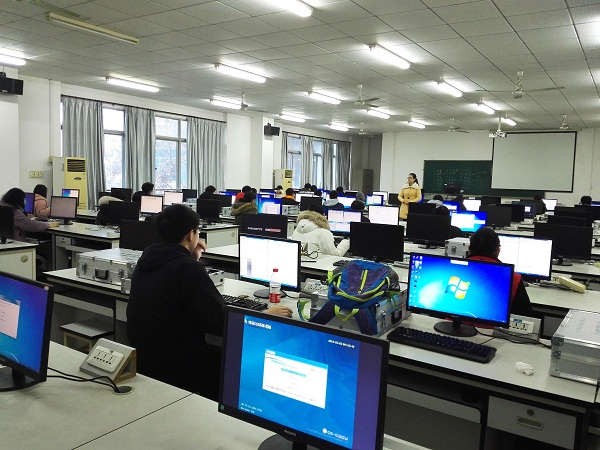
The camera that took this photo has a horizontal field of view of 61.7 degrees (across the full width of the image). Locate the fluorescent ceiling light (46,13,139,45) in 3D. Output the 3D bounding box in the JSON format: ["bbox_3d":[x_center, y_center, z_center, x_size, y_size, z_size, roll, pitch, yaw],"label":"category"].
[{"bbox_3d":[-2.478,-2.380,6.093,0.100,0.100,1.220,5,7,33],"label":"fluorescent ceiling light"}]

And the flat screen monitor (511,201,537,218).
[{"bbox_3d":[4.494,-0.266,10.097,0.475,0.375,0.180,6,7,33],"label":"flat screen monitor"}]

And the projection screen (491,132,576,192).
[{"bbox_3d":[7.459,-2.043,16.170,2.410,1.870,0.050,6,7,33],"label":"projection screen"}]

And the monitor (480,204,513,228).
[{"bbox_3d":[3.201,-0.107,8.217,0.506,0.379,0.198,5,6,33],"label":"monitor"}]

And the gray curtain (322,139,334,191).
[{"bbox_3d":[1.044,-1.924,19.262,0.120,2.680,0.730,6,7,33],"label":"gray curtain"}]

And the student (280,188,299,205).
[{"bbox_3d":[-0.155,-0.176,10.861,0.480,1.210,0.620,5,7,33],"label":"student"}]

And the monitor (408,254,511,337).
[{"bbox_3d":[0.800,0.345,2.527,0.506,0.370,0.198,5,6,32],"label":"monitor"}]

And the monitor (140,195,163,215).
[{"bbox_3d":[-2.448,-0.305,8.376,0.506,0.361,0.198,5,6,28],"label":"monitor"}]

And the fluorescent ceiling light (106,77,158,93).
[{"bbox_3d":[-3.206,-2.718,9.723,0.140,0.100,1.230,5,7,33],"label":"fluorescent ceiling light"}]

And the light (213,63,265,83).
[{"bbox_3d":[-0.977,-2.517,8.396,0.130,0.100,1.220,5,6,33],"label":"light"}]

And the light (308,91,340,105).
[{"bbox_3d":[0.529,-2.725,10.814,0.125,0.095,1.250,6,7,33],"label":"light"}]

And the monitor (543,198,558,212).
[{"bbox_3d":[6.269,-0.462,12.756,0.480,0.366,0.200,5,7,33],"label":"monitor"}]

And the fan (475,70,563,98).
[{"bbox_3d":[3.525,-2.238,8.053,1.380,0.420,1.320,5,7,33],"label":"fan"}]

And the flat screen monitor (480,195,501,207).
[{"bbox_3d":[5.031,-0.543,13.142,0.470,0.375,0.180,6,7,33],"label":"flat screen monitor"}]

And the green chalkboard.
[{"bbox_3d":[6.150,-1.585,17.080,4.000,1.170,0.050,5,6,33],"label":"green chalkboard"}]

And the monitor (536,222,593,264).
[{"bbox_3d":[2.432,0.192,4.663,0.480,0.375,0.180,6,7,33],"label":"monitor"}]

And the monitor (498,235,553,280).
[{"bbox_3d":[1.533,0.270,3.607,0.485,0.360,0.200,5,7,33],"label":"monitor"}]

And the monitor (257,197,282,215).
[{"bbox_3d":[-0.513,-0.281,8.826,0.506,0.361,0.198,5,6,31],"label":"monitor"}]

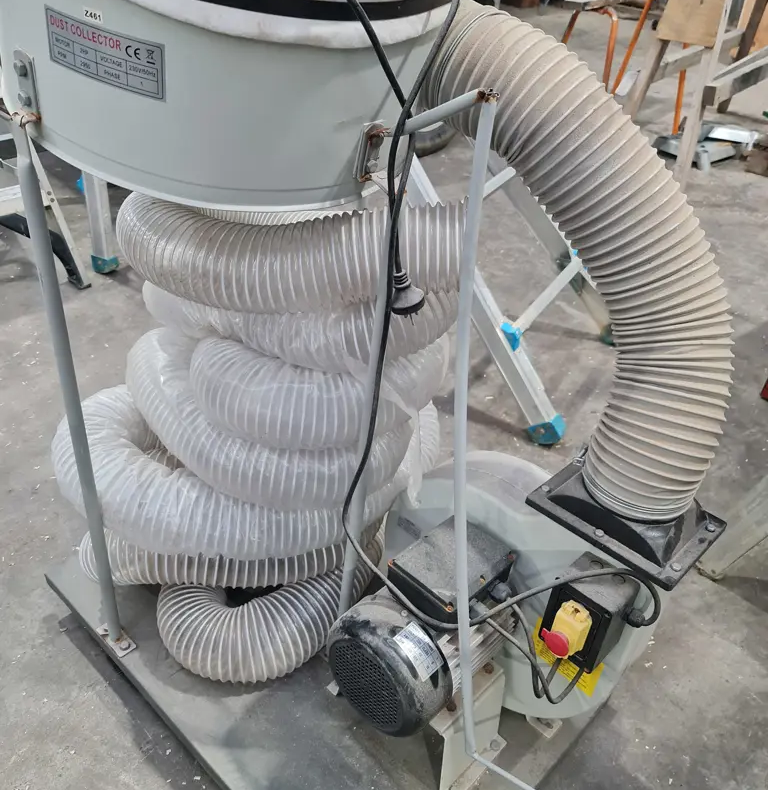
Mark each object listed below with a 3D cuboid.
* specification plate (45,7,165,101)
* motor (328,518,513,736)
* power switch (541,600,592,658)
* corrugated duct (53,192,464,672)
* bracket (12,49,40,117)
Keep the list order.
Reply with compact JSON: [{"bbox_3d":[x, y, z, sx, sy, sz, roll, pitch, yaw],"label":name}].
[{"bbox_3d":[-0.245,-0.299,0.650,0.118,0.051,0.010,22,43,4],"label":"specification plate"},{"bbox_3d":[0.068,0.305,1.007,0.196,0.213,0.284,29,39,33],"label":"motor"},{"bbox_3d":[0.228,0.288,0.913,0.050,0.066,0.042,29,39,33],"label":"power switch"},{"bbox_3d":[-0.203,0.019,1.152,0.475,0.698,0.485,4,32,-3],"label":"corrugated duct"},{"bbox_3d":[-0.347,-0.297,0.708,0.034,0.073,0.016,38,47,20],"label":"bracket"}]

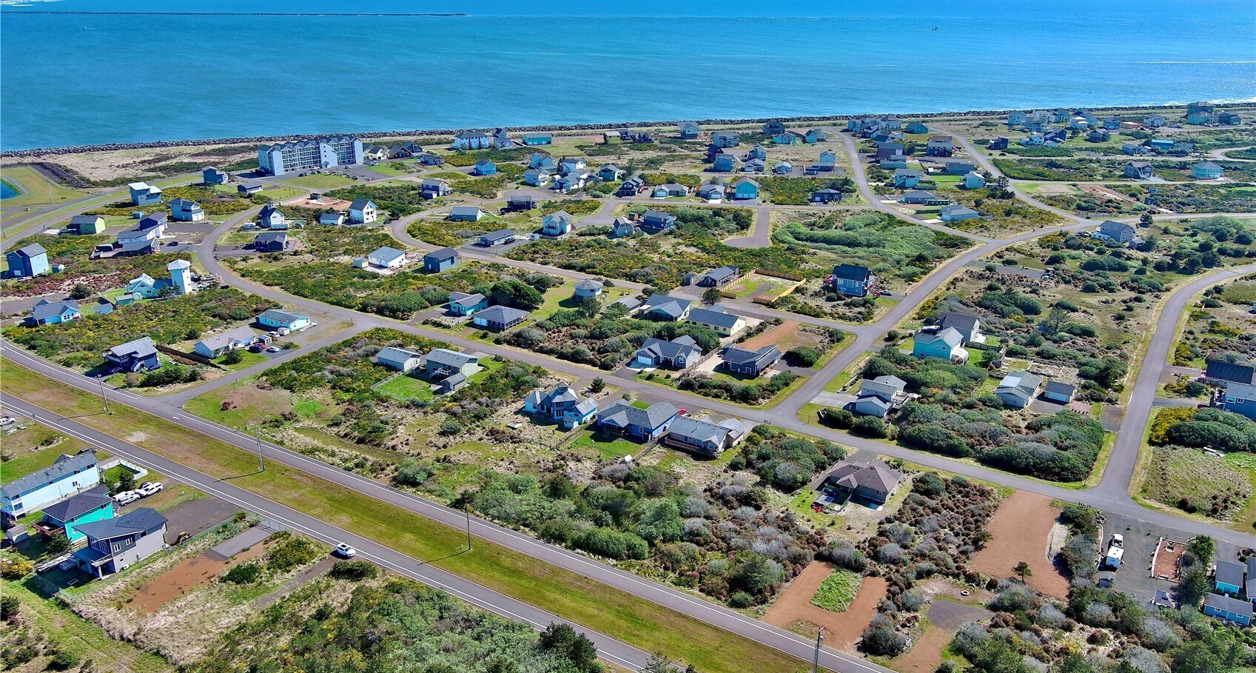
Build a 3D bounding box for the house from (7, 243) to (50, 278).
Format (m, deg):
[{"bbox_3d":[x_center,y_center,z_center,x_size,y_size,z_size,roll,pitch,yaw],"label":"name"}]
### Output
[{"bbox_3d":[-240.410,-30.400,405.180,11.100,10.200,10.500,3,20,7],"label":"house"}]

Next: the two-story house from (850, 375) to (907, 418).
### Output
[{"bbox_3d":[74.250,17.240,300.600,12.000,7.000,17.000,11,22,28],"label":"two-story house"}]

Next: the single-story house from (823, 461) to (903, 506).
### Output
[{"bbox_3d":[58.514,33.999,249.056,16.800,5.700,16.600,12,23,29],"label":"single-story house"}]

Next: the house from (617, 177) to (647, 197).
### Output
[{"bbox_3d":[2.240,-87.560,591.880,11.000,8.500,16.000,3,20,8],"label":"house"}]

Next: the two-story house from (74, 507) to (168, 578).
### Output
[{"bbox_3d":[-107.974,42.769,216.210,10.300,9.200,16.700,12,23,30],"label":"two-story house"}]

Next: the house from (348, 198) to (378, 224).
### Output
[{"bbox_3d":[-137.440,-65.100,523.520,10.700,10.300,9.200,11,22,28],"label":"house"}]

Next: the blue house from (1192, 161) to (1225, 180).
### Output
[{"bbox_3d":[375.730,-106.930,652.970,13.800,8.500,12.300,0,20,-1],"label":"blue house"}]

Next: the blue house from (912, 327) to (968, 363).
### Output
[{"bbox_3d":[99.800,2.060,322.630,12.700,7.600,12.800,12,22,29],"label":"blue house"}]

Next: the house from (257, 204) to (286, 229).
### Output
[{"bbox_3d":[-165.360,-56.520,471.120,8.400,9.800,10.500,-14,24,-35],"label":"house"}]

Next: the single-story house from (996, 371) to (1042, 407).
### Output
[{"bbox_3d":[117.529,15.288,304.350,9.700,4.600,20.100,13,23,31],"label":"single-story house"}]

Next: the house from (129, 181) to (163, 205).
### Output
[{"bbox_3d":[-267.900,-79.430,561.690,12.800,10.200,10.000,-17,26,-40],"label":"house"}]

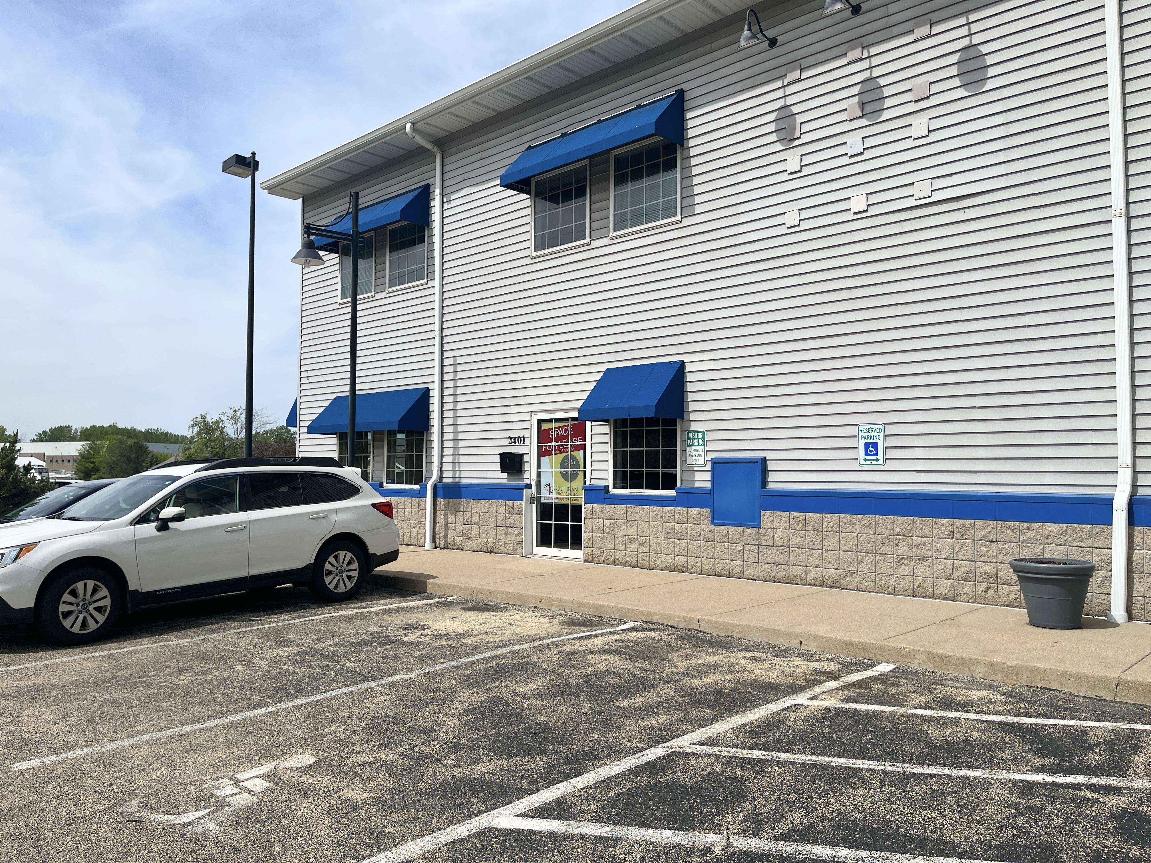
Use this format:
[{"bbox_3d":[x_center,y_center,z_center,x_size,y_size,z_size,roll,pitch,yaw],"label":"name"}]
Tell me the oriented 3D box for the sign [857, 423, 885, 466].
[{"bbox_3d":[3.217,0.148,9.394,0.305,0.457,0.030,-2,-3,43],"label":"sign"}]

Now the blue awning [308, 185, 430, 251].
[{"bbox_3d":[-3.800,-3.905,15.783,2.926,0.760,0.606,-2,-3,43],"label":"blue awning"}]

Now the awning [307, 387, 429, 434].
[{"bbox_3d":[-3.800,-0.348,15.640,2.932,0.748,0.609,-2,-3,43],"label":"awning"}]

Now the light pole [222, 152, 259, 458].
[{"bbox_3d":[-6.983,-1.819,18.080,0.980,7.974,0.500,-2,-4,43],"label":"light pole"}]

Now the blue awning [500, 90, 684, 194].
[{"bbox_3d":[0.153,-4.061,12.064,2.910,0.790,0.620,-2,-4,43],"label":"blue awning"}]

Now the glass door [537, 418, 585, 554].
[{"bbox_3d":[-0.215,0.797,12.646,1.100,2.080,0.090,-2,-3,43],"label":"glass door"}]

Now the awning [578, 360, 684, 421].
[{"bbox_3d":[0.721,-0.524,11.337,1.310,0.770,0.620,-2,-4,43],"label":"awning"}]

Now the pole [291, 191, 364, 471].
[{"bbox_3d":[-3.786,-0.954,13.251,1.090,5.680,0.520,3,-4,-42],"label":"pole"}]

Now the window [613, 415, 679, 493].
[{"bbox_3d":[0.923,0.228,11.554,1.150,1.160,0.100,-2,-4,43],"label":"window"}]

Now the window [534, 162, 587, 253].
[{"bbox_3d":[-0.230,-3.286,12.829,1.125,1.125,0.100,-2,-3,43],"label":"window"}]

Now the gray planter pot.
[{"bbox_3d":[4.032,1.366,7.288,0.635,0.535,0.635,-2,-4,43],"label":"gray planter pot"}]

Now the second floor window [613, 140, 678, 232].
[{"bbox_3d":[0.946,-3.347,11.720,1.120,1.130,0.100,-2,-3,43],"label":"second floor window"}]

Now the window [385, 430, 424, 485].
[{"bbox_3d":[-3.008,0.392,15.274,1.150,1.160,0.100,-2,-4,43],"label":"window"}]

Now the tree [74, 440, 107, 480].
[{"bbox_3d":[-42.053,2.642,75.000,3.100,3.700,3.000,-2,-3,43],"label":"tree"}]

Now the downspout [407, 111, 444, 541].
[{"bbox_3d":[-2.529,-1.594,14.474,0.135,7.040,0.650,-2,-3,43],"label":"downspout"}]

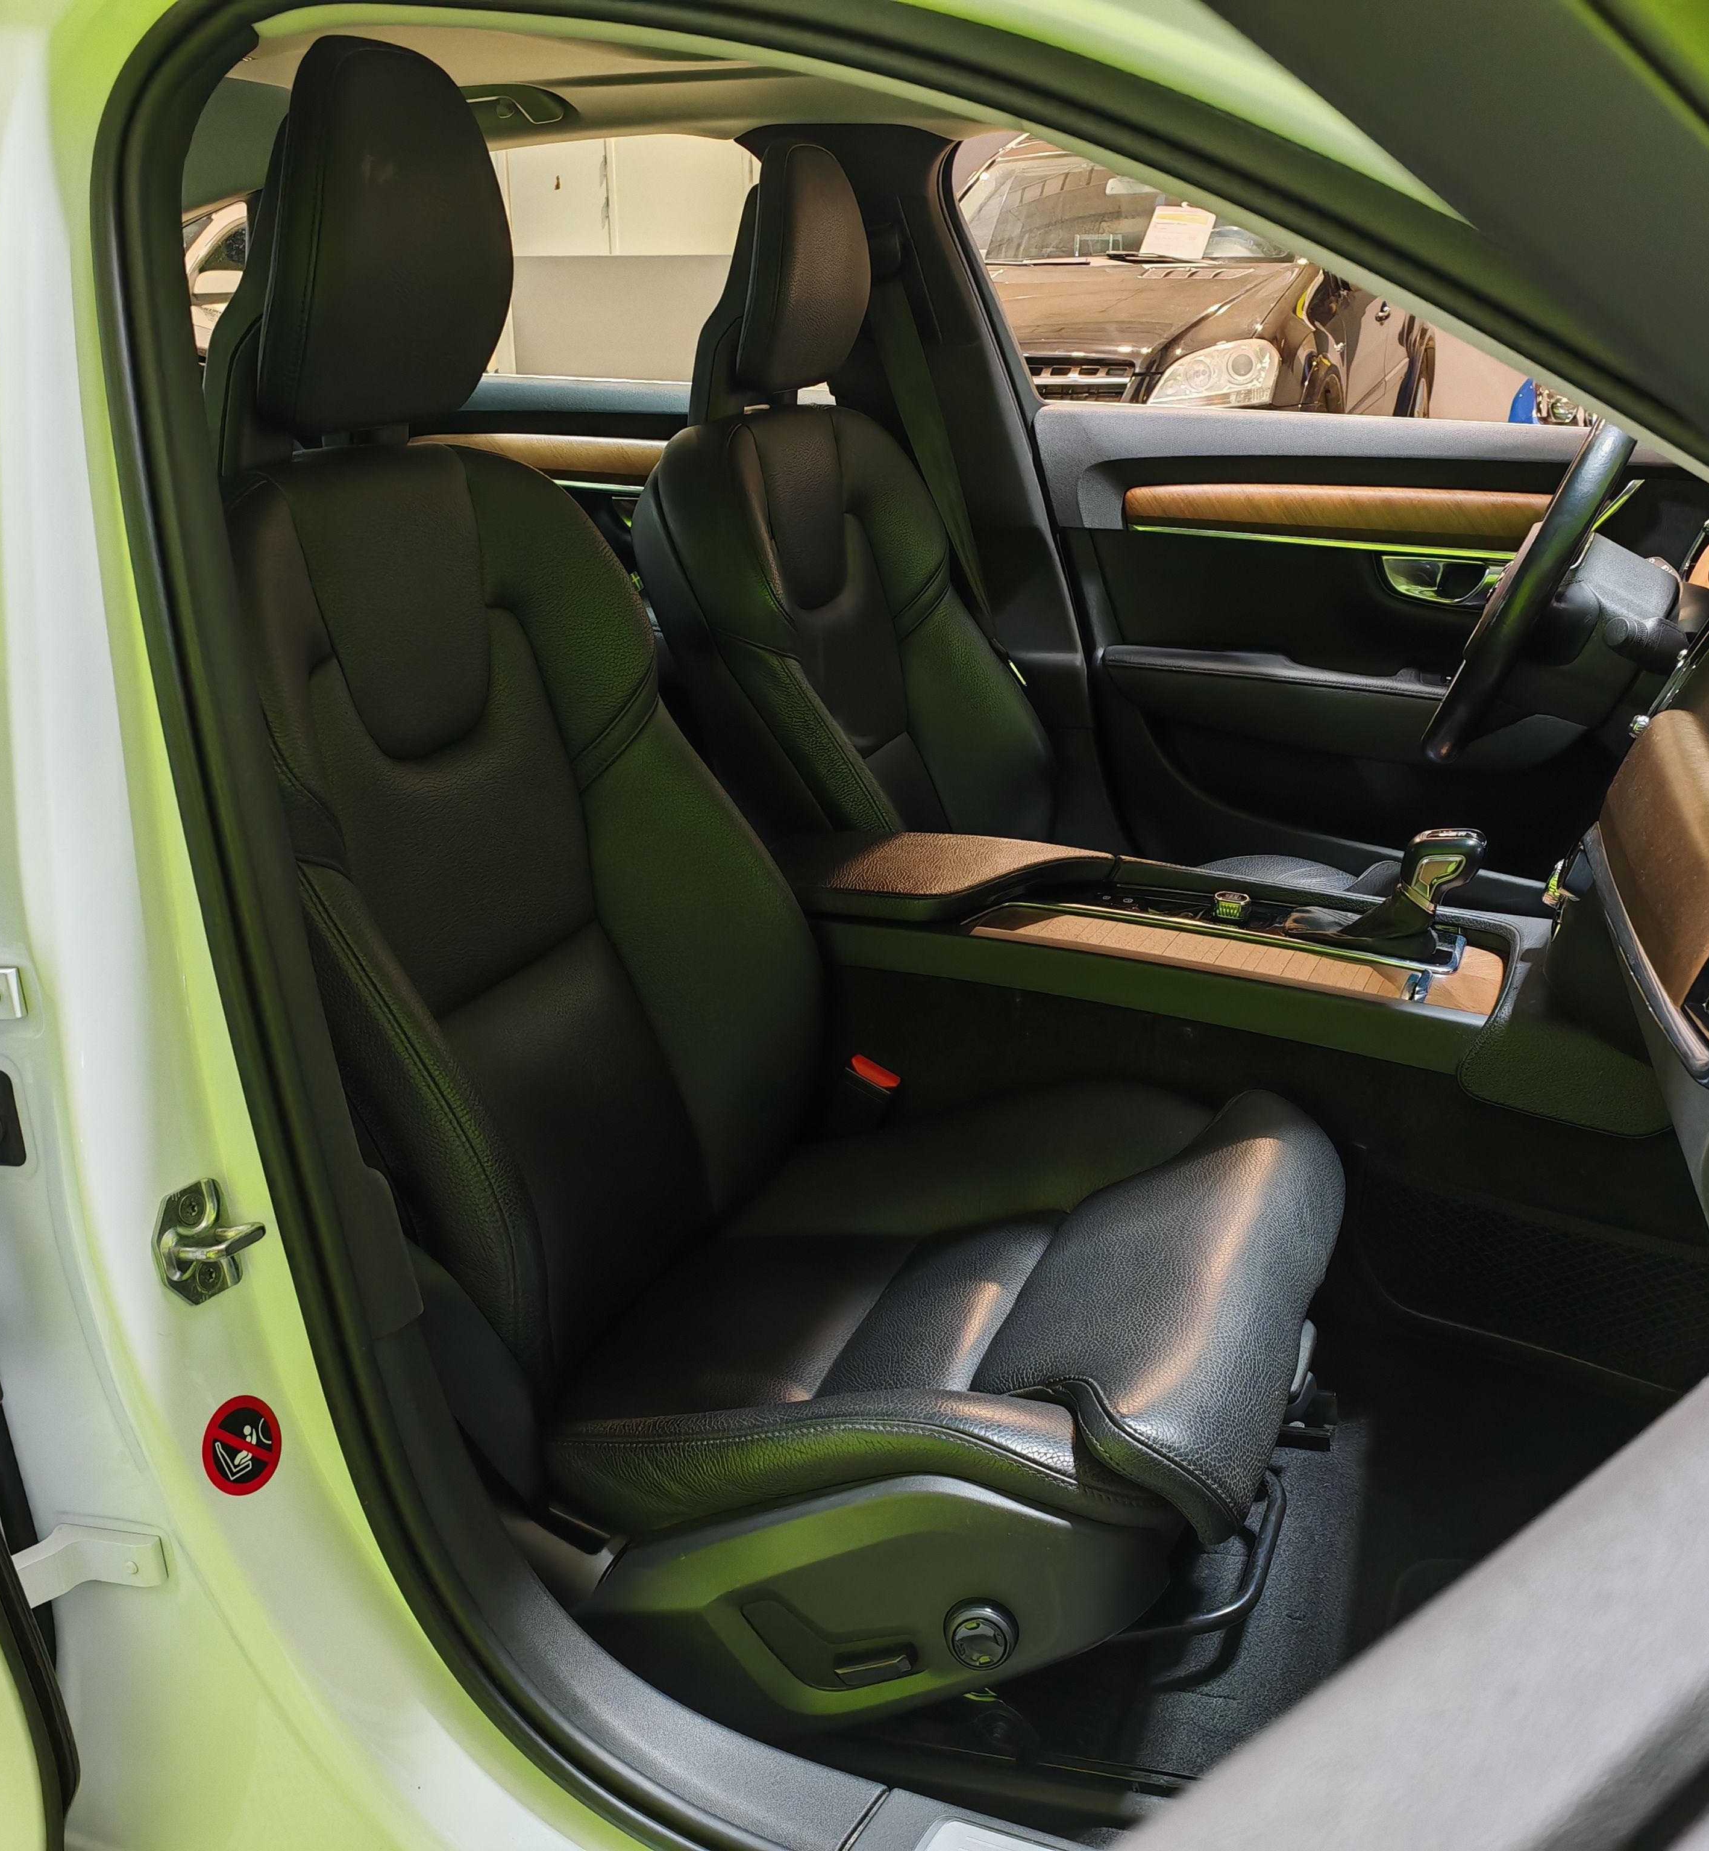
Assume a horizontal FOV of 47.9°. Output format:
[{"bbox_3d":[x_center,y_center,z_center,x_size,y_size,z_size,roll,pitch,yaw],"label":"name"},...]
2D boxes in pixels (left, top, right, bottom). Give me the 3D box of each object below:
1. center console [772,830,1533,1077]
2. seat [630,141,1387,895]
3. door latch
[{"bbox_3d":[0.174,0.002,1.542,0.710,0.155,0.250,6,18,18],"label":"center console"},{"bbox_3d":[0.176,-0.277,1.865,0.700,0.910,0.530,6,18,18],"label":"seat"},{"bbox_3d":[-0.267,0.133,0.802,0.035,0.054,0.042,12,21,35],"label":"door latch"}]

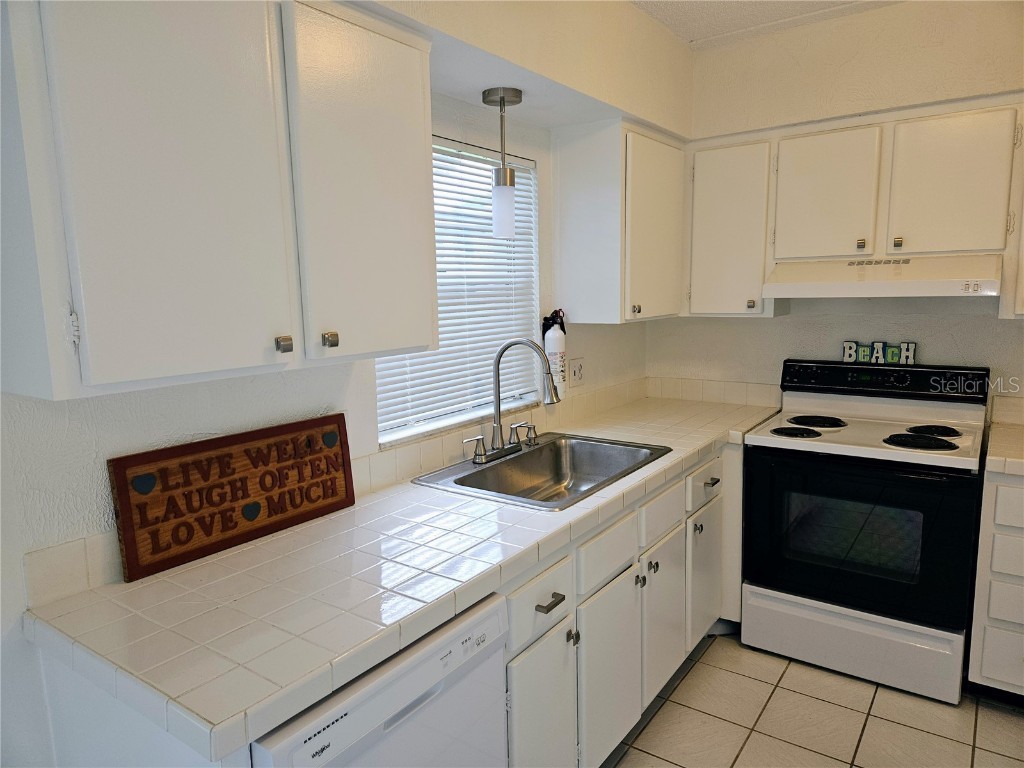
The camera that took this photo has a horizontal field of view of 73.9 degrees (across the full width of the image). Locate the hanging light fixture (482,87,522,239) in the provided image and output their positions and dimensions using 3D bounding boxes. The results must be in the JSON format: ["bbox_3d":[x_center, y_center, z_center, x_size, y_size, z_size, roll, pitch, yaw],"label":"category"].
[{"bbox_3d":[-0.027,-0.700,2.189,0.126,0.450,0.126,-1,8,0],"label":"hanging light fixture"}]

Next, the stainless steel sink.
[{"bbox_3d":[0.140,0.356,2.304,0.530,0.186,0.815,5,10,35],"label":"stainless steel sink"}]

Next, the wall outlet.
[{"bbox_3d":[0.289,-0.049,2.975,0.010,0.123,0.128,5,10,35],"label":"wall outlet"}]

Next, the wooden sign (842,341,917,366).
[{"bbox_3d":[1.564,-0.133,2.909,0.275,0.092,0.025,5,10,35],"label":"wooden sign"}]

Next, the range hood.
[{"bbox_3d":[1.446,-0.417,2.664,0.760,0.142,0.505,5,10,35],"label":"range hood"}]

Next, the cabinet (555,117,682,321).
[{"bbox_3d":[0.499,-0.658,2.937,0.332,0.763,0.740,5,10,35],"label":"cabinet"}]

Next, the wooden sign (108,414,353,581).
[{"bbox_3d":[-0.642,0.248,1.655,0.022,0.256,0.613,-3,5,36],"label":"wooden sign"}]

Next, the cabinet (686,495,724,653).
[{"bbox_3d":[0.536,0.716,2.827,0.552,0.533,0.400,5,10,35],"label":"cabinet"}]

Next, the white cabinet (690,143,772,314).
[{"bbox_3d":[1.025,-0.679,3.034,0.370,0.720,0.335,5,10,35],"label":"white cabinet"}]

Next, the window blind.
[{"bbox_3d":[-0.156,-0.350,2.347,0.040,0.917,0.875,5,10,35],"label":"window blind"}]

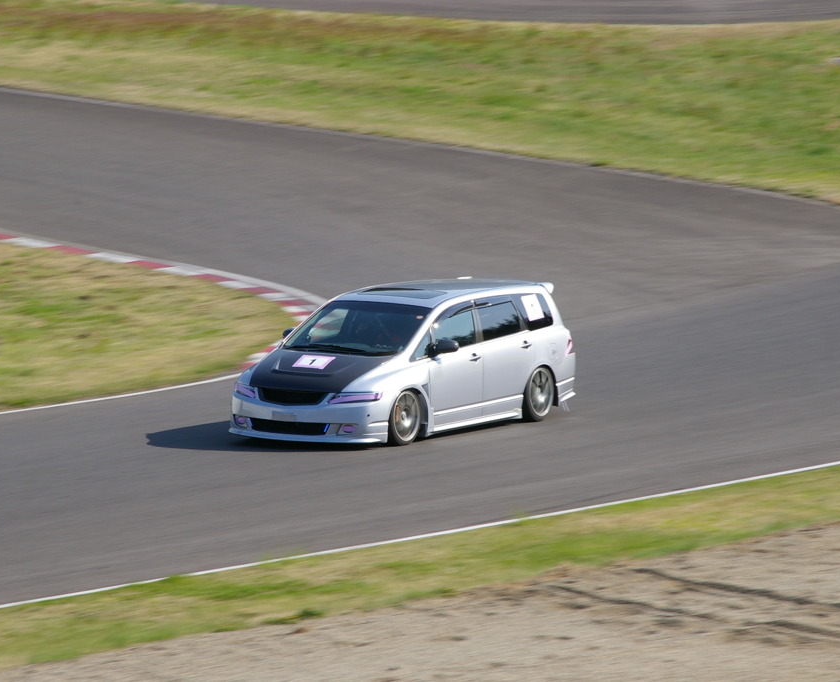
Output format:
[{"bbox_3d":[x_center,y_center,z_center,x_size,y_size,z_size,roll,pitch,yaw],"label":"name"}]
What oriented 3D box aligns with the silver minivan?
[{"bbox_3d":[-0.159,0.183,64.328,1.820,1.500,4.780,4,7,30],"label":"silver minivan"}]

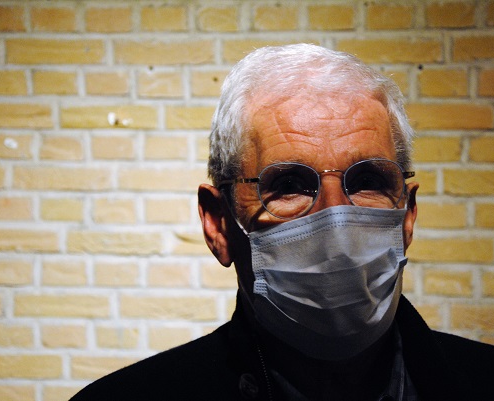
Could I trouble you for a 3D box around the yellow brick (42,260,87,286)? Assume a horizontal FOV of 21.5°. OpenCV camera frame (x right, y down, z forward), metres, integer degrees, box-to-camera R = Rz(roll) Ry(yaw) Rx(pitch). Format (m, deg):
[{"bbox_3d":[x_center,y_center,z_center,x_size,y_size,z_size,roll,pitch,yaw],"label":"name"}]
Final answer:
[{"bbox_3d":[-0.382,0.146,2.953,0.102,0.056,0.215,1,8,9],"label":"yellow brick"}]

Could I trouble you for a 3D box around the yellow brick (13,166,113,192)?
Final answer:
[{"bbox_3d":[-0.363,-0.049,2.666,0.205,0.049,0.100,1,6,10],"label":"yellow brick"}]

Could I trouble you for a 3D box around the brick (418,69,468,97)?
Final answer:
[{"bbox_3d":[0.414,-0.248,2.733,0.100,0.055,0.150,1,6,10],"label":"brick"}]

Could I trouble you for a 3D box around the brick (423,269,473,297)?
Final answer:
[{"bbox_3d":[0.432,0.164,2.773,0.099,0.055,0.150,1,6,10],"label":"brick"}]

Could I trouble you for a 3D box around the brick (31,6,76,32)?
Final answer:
[{"bbox_3d":[-0.396,-0.400,2.883,0.100,0.054,0.215,1,8,9],"label":"brick"}]

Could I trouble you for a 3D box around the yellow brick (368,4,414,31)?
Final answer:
[{"bbox_3d":[0.308,-0.382,2.738,0.096,0.052,0.150,1,6,10],"label":"yellow brick"}]

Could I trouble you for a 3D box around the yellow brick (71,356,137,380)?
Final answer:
[{"bbox_3d":[-0.270,0.362,2.892,0.217,0.054,0.105,1,7,10],"label":"yellow brick"}]

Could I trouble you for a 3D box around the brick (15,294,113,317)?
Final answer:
[{"bbox_3d":[-0.397,0.226,2.908,0.215,0.054,0.103,1,8,9],"label":"brick"}]

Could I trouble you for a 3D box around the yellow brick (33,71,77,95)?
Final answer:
[{"bbox_3d":[-0.400,-0.261,2.879,0.099,0.054,0.150,1,6,10],"label":"yellow brick"}]

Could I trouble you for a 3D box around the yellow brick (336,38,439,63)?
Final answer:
[{"bbox_3d":[0.300,-0.313,2.716,0.217,0.054,0.105,1,7,10],"label":"yellow brick"}]

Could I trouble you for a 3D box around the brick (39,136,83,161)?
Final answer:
[{"bbox_3d":[-0.382,-0.126,2.917,0.100,0.053,0.215,1,8,9],"label":"brick"}]

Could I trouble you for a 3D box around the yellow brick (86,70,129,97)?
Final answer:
[{"bbox_3d":[-0.281,-0.261,2.872,0.103,0.054,0.200,1,7,10],"label":"yellow brick"}]

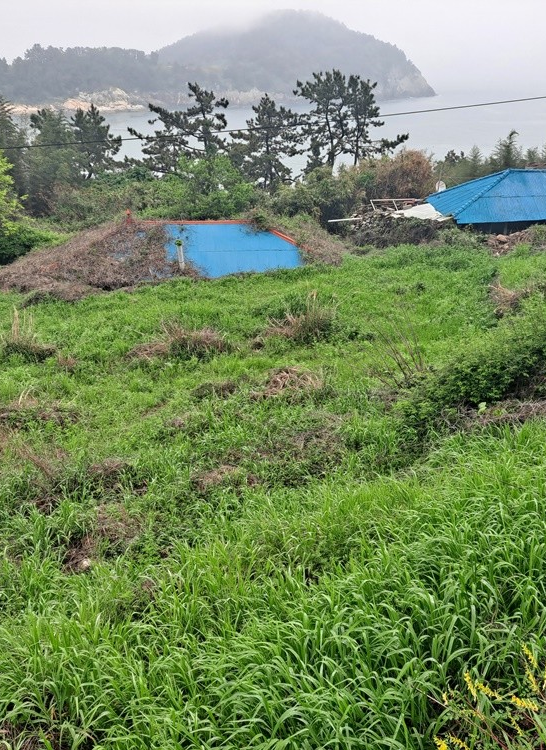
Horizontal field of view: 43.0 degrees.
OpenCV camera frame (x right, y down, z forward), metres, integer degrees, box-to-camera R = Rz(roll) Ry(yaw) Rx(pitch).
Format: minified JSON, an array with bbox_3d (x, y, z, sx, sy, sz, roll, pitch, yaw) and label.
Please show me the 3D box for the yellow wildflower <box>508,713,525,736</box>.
[{"bbox_3d":[0.727,1.044,2.070,0.052,0.065,0.042,11,25,24],"label":"yellow wildflower"}]

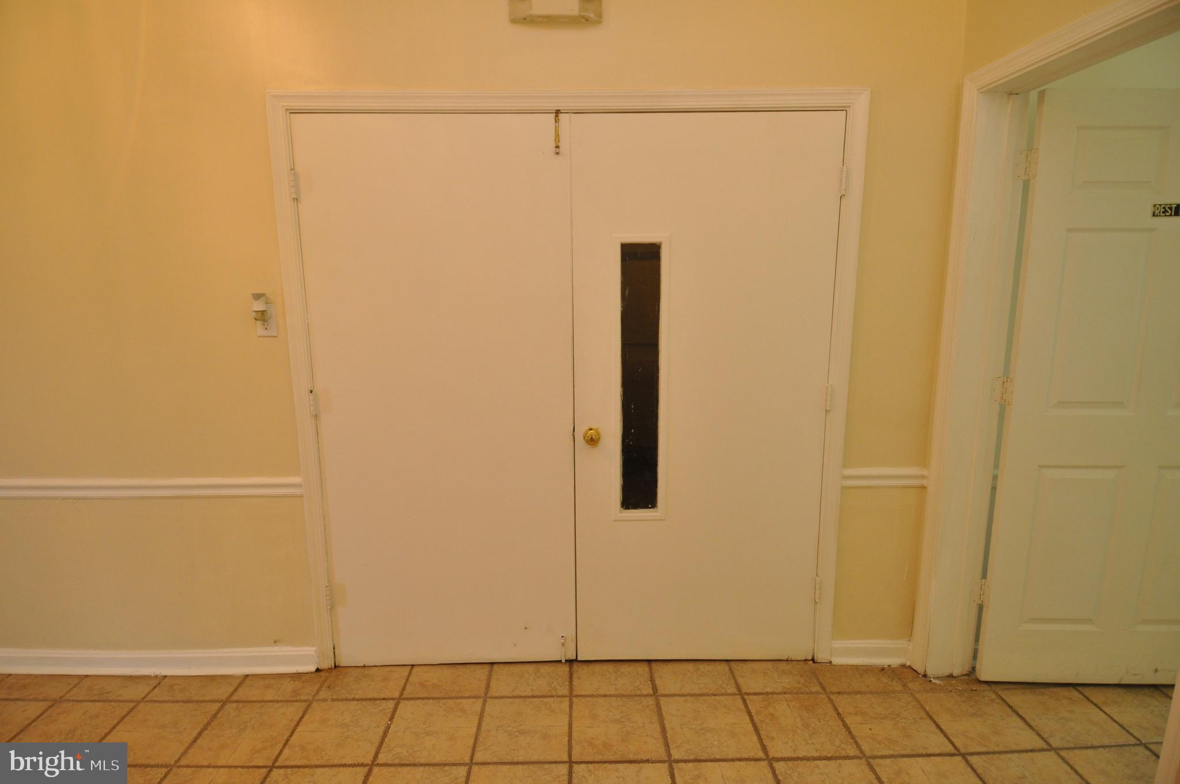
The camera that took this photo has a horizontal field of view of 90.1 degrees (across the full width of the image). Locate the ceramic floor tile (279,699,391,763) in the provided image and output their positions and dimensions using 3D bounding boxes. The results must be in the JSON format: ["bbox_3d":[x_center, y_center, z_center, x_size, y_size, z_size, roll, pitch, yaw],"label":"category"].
[{"bbox_3d":[-0.833,1.137,1.972,0.296,0.010,0.296,0,9,-1],"label":"ceramic floor tile"}]

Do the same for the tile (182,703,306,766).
[{"bbox_3d":[-1.142,1.139,1.969,0.296,0.010,0.296,0,9,-1],"label":"tile"}]

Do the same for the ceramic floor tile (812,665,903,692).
[{"bbox_3d":[1.020,1.087,2.235,0.296,0.010,0.167,0,9,-1],"label":"ceramic floor tile"}]

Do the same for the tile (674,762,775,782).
[{"bbox_3d":[0.405,1.175,1.681,0.296,0.010,0.296,0,9,-1],"label":"tile"}]

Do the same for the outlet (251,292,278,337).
[{"bbox_3d":[-1.136,-0.268,2.058,0.071,0.153,0.055,0,9,-1],"label":"outlet"}]

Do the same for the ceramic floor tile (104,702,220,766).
[{"bbox_3d":[-1.442,1.138,1.961,0.296,0.010,0.296,0,9,-1],"label":"ceramic floor tile"}]

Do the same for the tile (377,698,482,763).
[{"bbox_3d":[-0.525,1.135,1.977,0.296,0.010,0.296,0,9,-1],"label":"tile"}]

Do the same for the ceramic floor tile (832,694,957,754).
[{"bbox_3d":[1.013,1.121,1.998,0.296,0.010,0.296,0,9,-1],"label":"ceramic floor tile"}]

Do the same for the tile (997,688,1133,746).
[{"bbox_3d":[1.622,1.115,2.020,0.296,0.010,0.296,0,9,-1],"label":"tile"}]

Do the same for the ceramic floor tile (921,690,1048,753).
[{"bbox_3d":[1.319,1.118,2.007,0.296,0.010,0.296,0,9,-1],"label":"ceramic floor tile"}]

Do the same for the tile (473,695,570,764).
[{"bbox_3d":[-0.216,1.130,1.978,0.296,0.010,0.296,0,9,-1],"label":"tile"}]

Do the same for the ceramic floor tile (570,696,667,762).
[{"bbox_3d":[0.091,1.127,1.982,0.296,0.010,0.296,0,9,-1],"label":"ceramic floor tile"}]

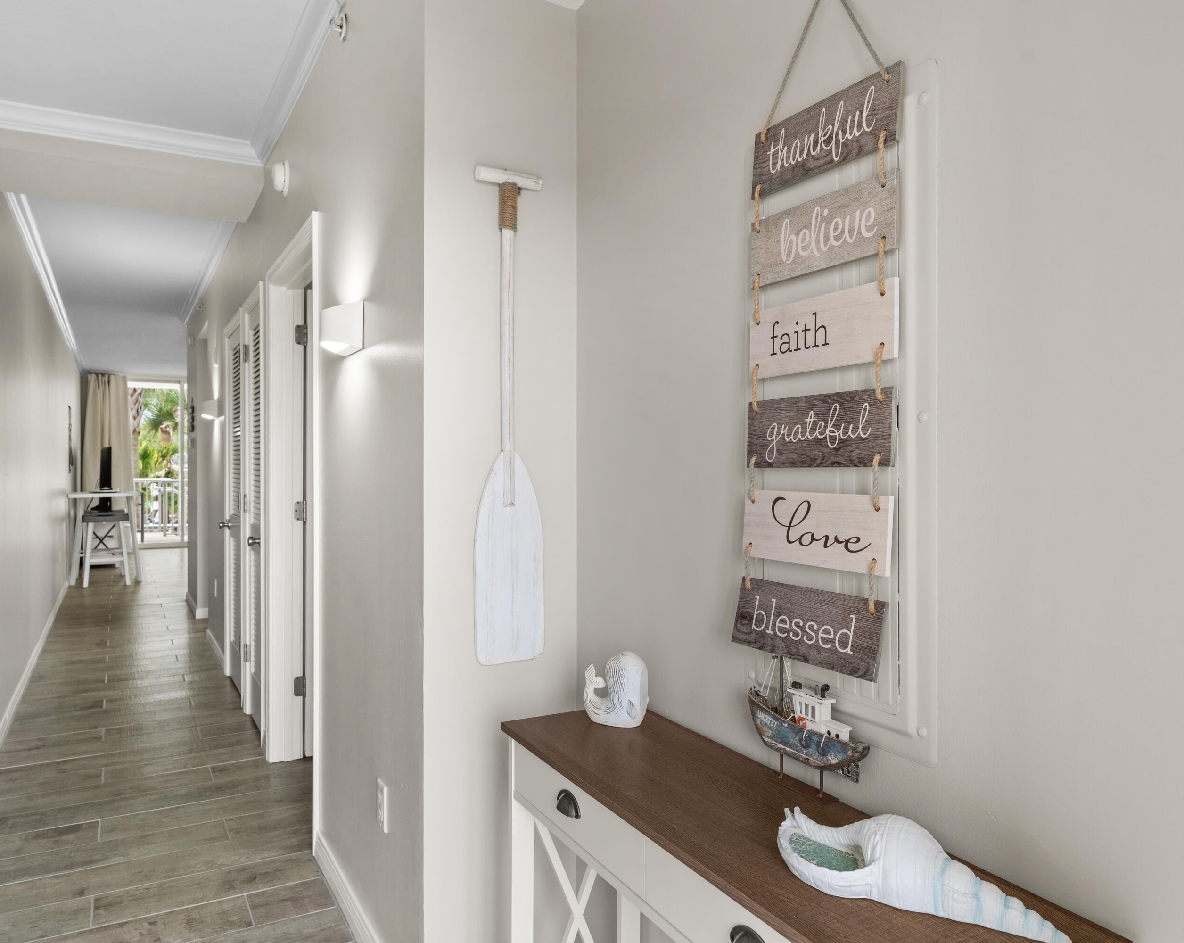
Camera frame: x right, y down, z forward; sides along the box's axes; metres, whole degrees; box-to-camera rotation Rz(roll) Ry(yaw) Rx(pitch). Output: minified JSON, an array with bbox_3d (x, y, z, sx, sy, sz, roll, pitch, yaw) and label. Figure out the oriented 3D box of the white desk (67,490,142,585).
[{"bbox_3d":[-5.444,0.721,9.229,0.660,0.975,0.700,0,1,-30],"label":"white desk"}]

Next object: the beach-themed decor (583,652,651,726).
[{"bbox_3d":[0.048,0.421,1.611,0.124,0.136,0.080,0,1,25],"label":"beach-themed decor"}]

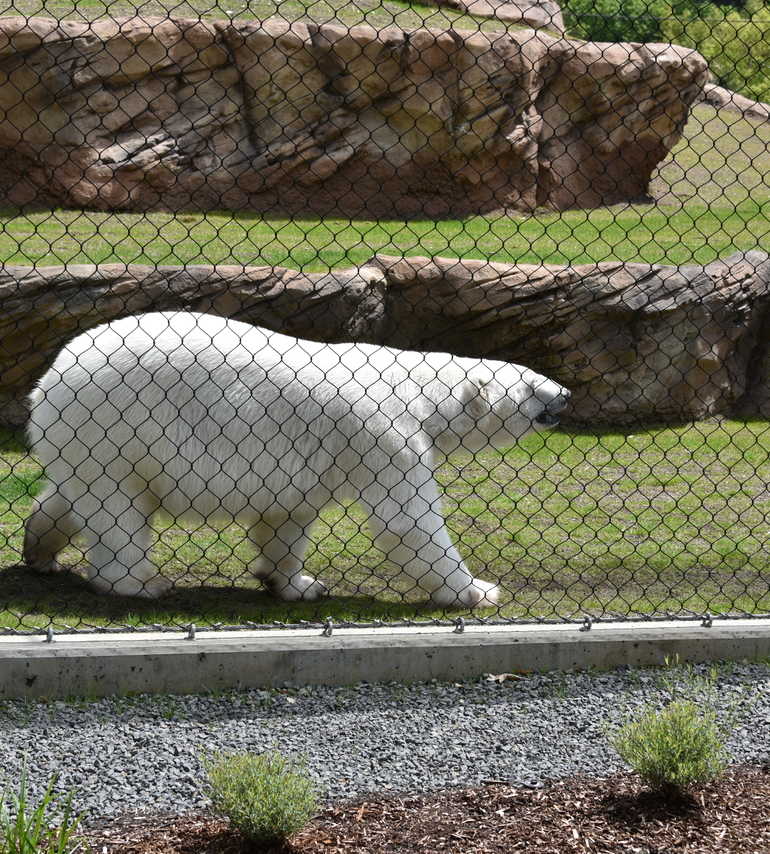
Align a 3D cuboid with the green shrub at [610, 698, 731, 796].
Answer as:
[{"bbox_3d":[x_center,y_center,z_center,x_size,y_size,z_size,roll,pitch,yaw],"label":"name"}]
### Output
[{"bbox_3d":[0.777,0.869,5.420,0.325,0.250,0.320,1,4,0],"label":"green shrub"}]

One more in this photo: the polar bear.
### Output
[{"bbox_3d":[-0.350,0.110,7.650,2.090,1.090,0.700,1,4,2],"label":"polar bear"}]

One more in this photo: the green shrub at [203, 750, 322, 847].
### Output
[{"bbox_3d":[-0.299,0.905,4.870,0.285,0.225,0.285,1,4,0],"label":"green shrub"}]

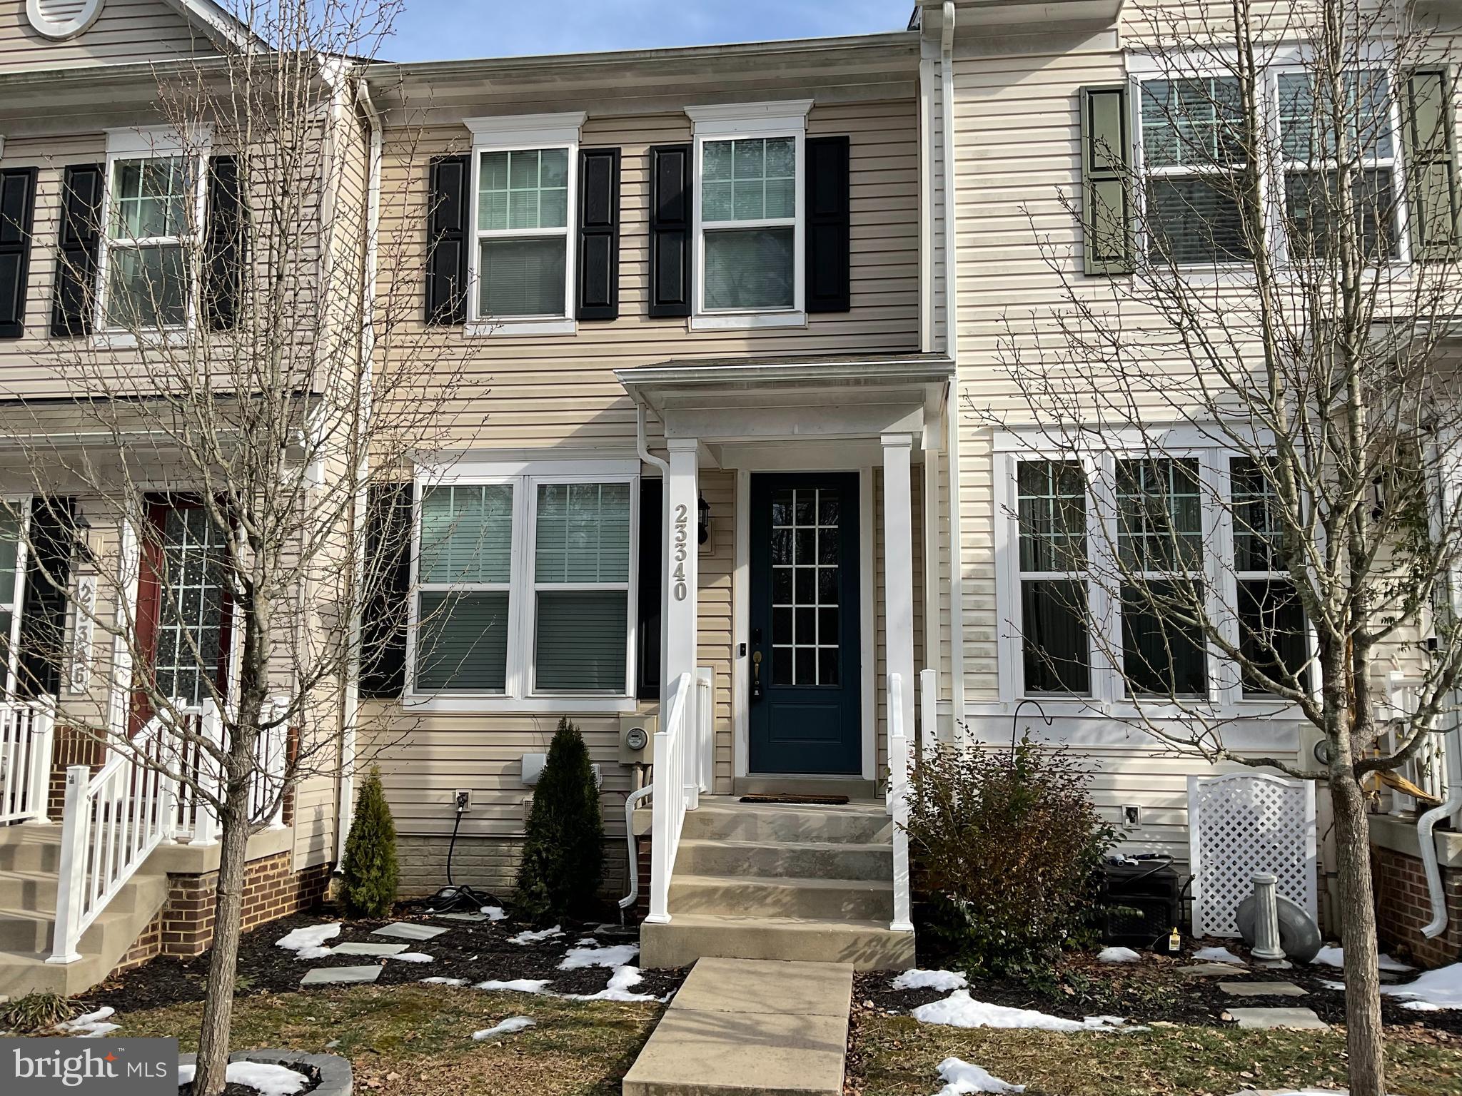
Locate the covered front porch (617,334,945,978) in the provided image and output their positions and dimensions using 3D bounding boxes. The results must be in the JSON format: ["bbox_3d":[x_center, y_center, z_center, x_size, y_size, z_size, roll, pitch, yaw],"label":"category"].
[{"bbox_3d":[0.371,0.390,8.392,2.308,4.308,2.697,-1,-8,7],"label":"covered front porch"}]

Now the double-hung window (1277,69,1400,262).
[{"bbox_3d":[4.522,-2.849,9.113,0.870,1.558,0.100,-1,-8,7],"label":"double-hung window"}]

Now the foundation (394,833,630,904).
[{"bbox_3d":[-1.777,2.599,9.833,2.069,0.556,0.180,-1,-8,7],"label":"foundation"}]

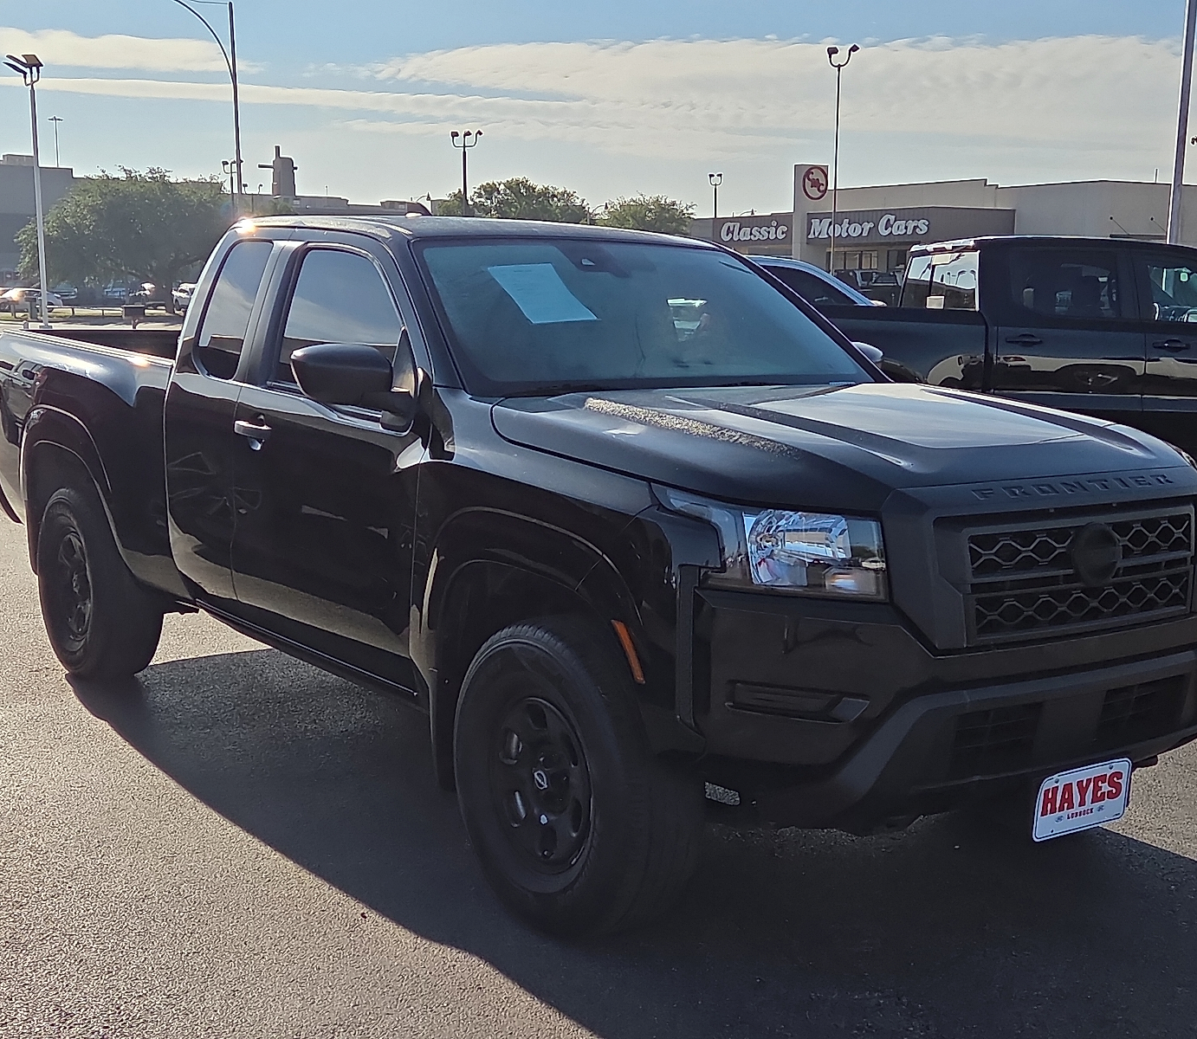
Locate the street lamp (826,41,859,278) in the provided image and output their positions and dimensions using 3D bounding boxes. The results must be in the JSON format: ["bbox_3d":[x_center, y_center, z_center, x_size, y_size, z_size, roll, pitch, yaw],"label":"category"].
[{"bbox_3d":[7.079,-9.643,49.910,0.950,8.645,0.450,2,8,8],"label":"street lamp"}]

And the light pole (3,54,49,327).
[{"bbox_3d":[-18.546,-10.780,55.369,1.350,8.850,1.300,-1,8,-11],"label":"light pole"}]

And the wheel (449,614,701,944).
[{"bbox_3d":[-0.058,0.625,4.112,0.265,0.770,0.770,-5,10,-36],"label":"wheel"}]

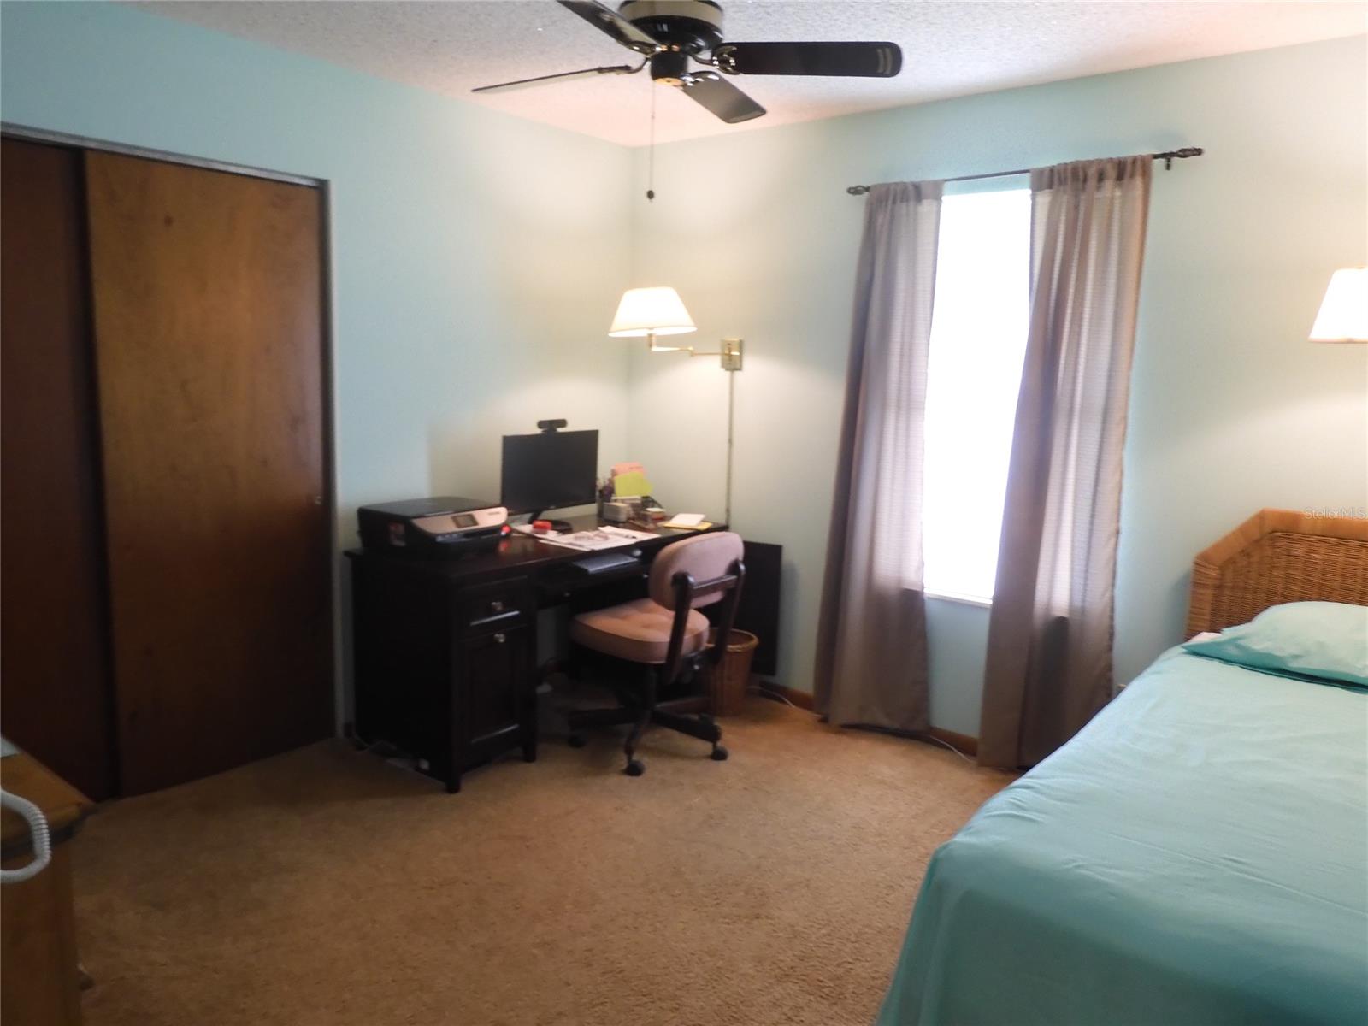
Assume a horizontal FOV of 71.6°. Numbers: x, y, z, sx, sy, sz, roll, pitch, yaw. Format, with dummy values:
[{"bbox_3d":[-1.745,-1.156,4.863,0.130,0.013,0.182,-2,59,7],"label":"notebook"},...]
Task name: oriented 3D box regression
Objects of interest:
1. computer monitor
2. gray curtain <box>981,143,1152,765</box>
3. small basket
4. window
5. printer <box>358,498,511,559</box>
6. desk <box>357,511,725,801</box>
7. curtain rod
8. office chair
[{"bbox_3d":[-0.558,-0.128,3.904,0.190,0.398,0.540,9,11,38],"label":"computer monitor"},{"bbox_3d":[1.288,-0.079,3.220,0.440,2.145,0.130,9,11,38],"label":"gray curtain"},{"bbox_3d":[0.199,0.685,4.012,0.260,0.320,0.260,2,9,0],"label":"small basket"},{"bbox_3d":[1.101,-0.393,3.455,0.860,1.510,0.100,9,11,38],"label":"window"},{"bbox_3d":[-0.955,0.043,3.610,0.340,0.125,0.460,9,11,38],"label":"printer"},{"bbox_3d":[-0.521,0.470,3.822,0.575,0.757,1.520,9,11,38],"label":"desk"},{"bbox_3d":[1.095,-1.155,3.228,1.215,0.065,0.095,9,11,38],"label":"curtain rod"},{"bbox_3d":[-0.108,0.475,3.595,0.620,0.845,0.590,9,11,38],"label":"office chair"}]

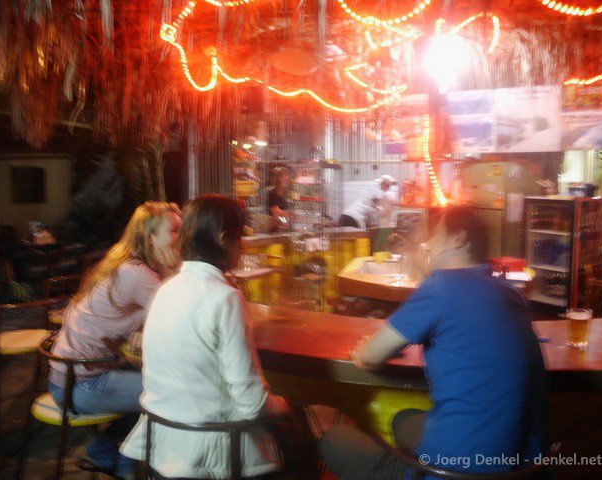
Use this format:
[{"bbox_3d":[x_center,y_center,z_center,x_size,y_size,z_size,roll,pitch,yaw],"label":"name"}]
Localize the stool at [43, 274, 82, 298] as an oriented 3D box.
[{"bbox_3d":[-1.595,0.773,3.693,0.430,0.970,0.430,-2,7,-17],"label":"stool"}]

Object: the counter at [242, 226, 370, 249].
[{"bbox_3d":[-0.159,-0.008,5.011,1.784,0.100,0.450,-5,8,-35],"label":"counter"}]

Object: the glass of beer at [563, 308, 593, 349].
[{"bbox_3d":[1.065,0.339,1.975,0.092,0.140,0.092,0,7,0],"label":"glass of beer"}]

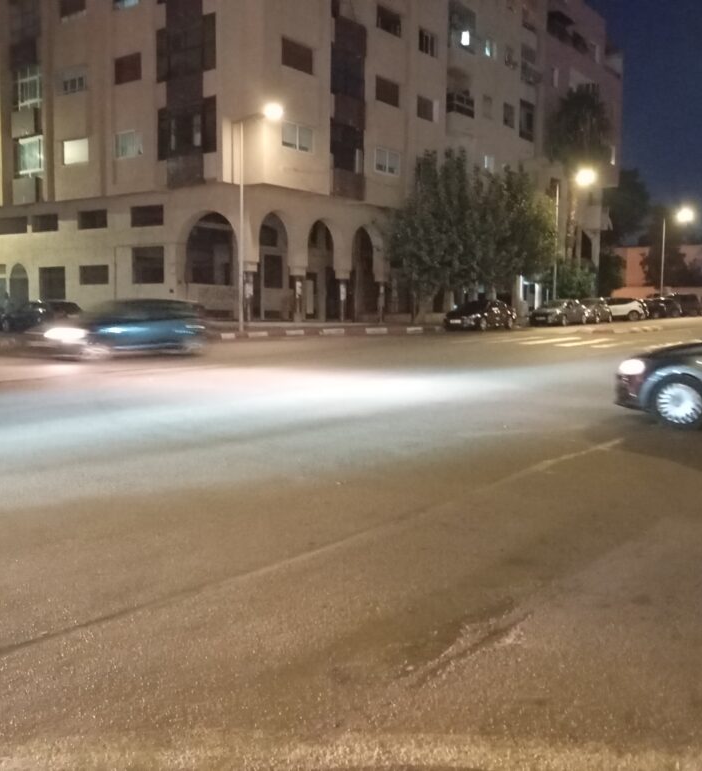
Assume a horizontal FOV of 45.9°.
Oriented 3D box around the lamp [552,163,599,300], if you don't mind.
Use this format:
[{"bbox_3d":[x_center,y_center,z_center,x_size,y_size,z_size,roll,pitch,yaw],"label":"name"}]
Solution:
[{"bbox_3d":[12.452,-7.807,46.510,2.200,8.688,0.400,5,7,37],"label":"lamp"}]

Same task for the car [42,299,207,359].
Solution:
[{"bbox_3d":[-5.491,-1.451,20.424,4.050,1.470,1.750,-4,7,-37],"label":"car"}]

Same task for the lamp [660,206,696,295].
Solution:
[{"bbox_3d":[26.641,-10.141,68.001,2.200,8.846,0.400,5,7,37],"label":"lamp"}]

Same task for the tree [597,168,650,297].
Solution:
[{"bbox_3d":[24.678,-12.944,75.330,6.800,12.876,6.800,5,7,36],"label":"tree"}]

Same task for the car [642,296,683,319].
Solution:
[{"bbox_3d":[24.247,-6.003,64.500,1.790,1.530,4.200,5,7,39],"label":"car"}]

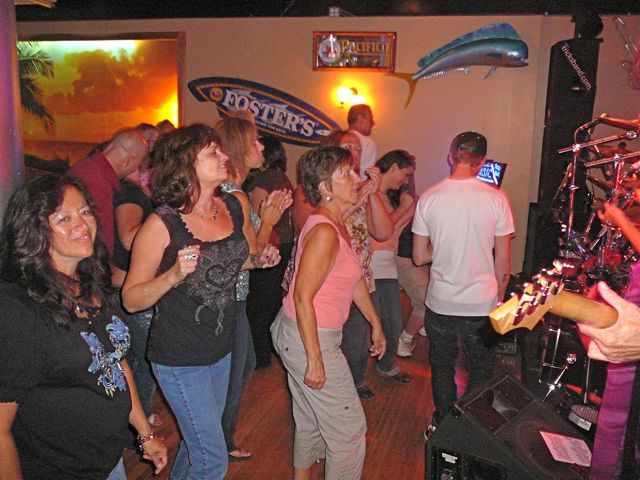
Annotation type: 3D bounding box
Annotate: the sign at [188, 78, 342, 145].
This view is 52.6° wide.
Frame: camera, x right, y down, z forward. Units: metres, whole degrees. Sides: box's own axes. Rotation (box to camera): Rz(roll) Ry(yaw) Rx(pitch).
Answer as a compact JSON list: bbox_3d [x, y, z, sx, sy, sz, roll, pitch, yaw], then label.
[{"bbox_3d":[-0.484,-1.171,5.850,1.490,0.450,0.060,18,14,7],"label":"sign"}]

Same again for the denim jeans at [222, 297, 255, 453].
[{"bbox_3d":[-0.486,0.677,3.397,0.330,0.890,0.380,2,9,12],"label":"denim jeans"}]

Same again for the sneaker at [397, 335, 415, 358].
[{"bbox_3d":[0.666,0.859,5.161,0.100,0.120,0.270,-2,9,-20],"label":"sneaker"}]

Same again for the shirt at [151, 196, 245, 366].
[{"bbox_3d":[-0.466,0.158,2.501,0.290,0.670,0.430,9,12,43],"label":"shirt"}]

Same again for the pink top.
[{"bbox_3d":[0.007,0.133,2.830,0.260,0.480,0.370,8,12,16],"label":"pink top"}]

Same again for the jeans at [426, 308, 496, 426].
[{"bbox_3d":[0.770,0.654,3.570,0.390,0.800,0.280,2,12,6],"label":"jeans"}]

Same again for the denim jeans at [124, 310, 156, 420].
[{"bbox_3d":[-1.106,0.645,3.798,0.340,0.860,0.380,2,9,12],"label":"denim jeans"}]

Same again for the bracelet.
[{"bbox_3d":[-0.558,0.644,2.080,0.065,0.025,0.070,-29,15,11],"label":"bracelet"}]

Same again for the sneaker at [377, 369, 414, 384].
[{"bbox_3d":[0.532,0.952,4.589,0.270,0.100,0.100,7,11,36],"label":"sneaker"}]

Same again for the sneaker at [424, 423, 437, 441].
[{"bbox_3d":[0.668,1.076,3.697,0.105,0.115,0.290,-1,9,-9],"label":"sneaker"}]

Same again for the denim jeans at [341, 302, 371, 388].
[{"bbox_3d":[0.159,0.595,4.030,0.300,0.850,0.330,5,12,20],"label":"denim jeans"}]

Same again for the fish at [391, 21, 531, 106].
[{"bbox_3d":[1.217,-1.542,5.750,1.200,0.500,0.210,-14,7,7],"label":"fish"}]

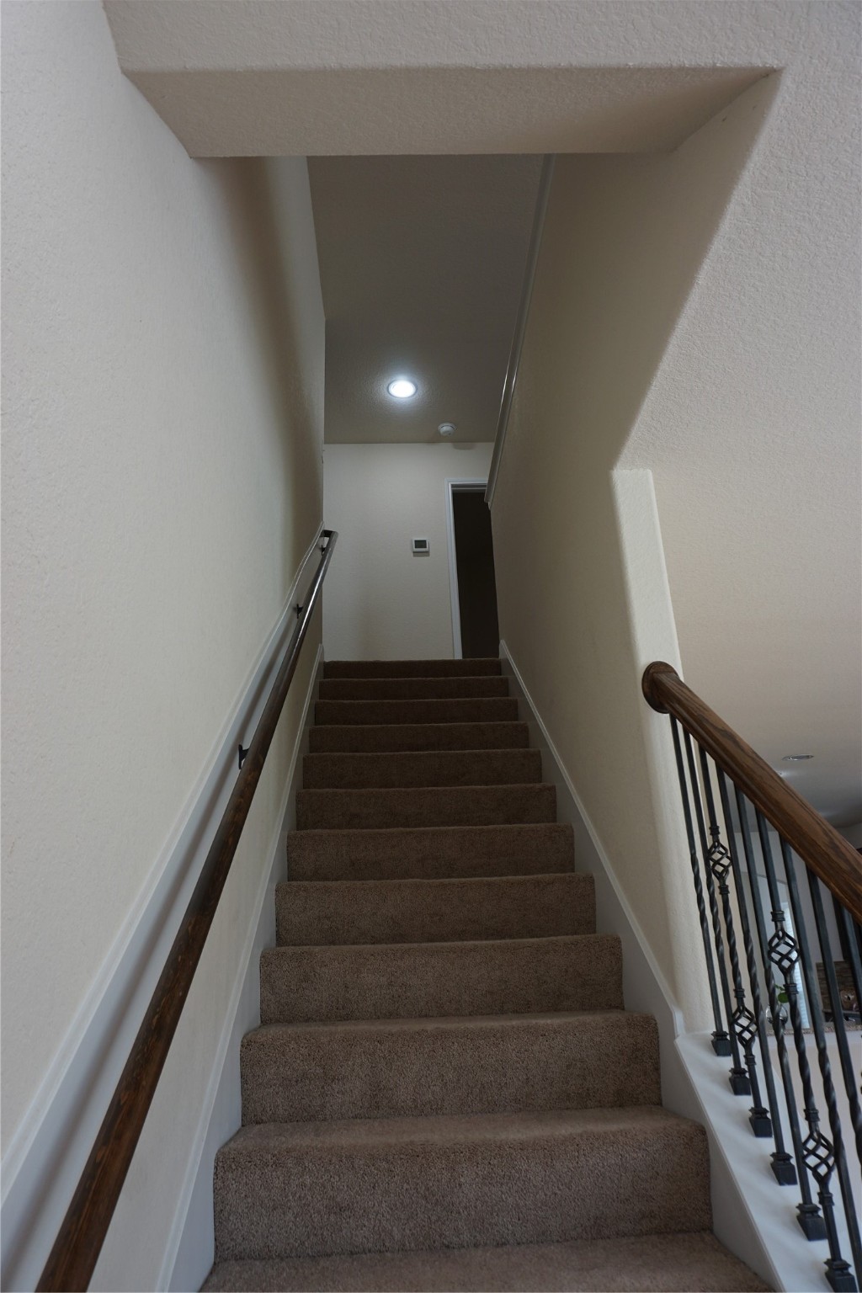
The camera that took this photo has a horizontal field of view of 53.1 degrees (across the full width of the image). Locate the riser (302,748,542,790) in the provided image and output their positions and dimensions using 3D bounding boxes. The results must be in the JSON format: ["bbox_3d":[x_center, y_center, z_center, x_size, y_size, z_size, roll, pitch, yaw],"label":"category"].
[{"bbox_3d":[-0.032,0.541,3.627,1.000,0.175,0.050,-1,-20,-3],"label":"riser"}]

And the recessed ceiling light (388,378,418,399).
[{"bbox_3d":[-0.211,-1.915,6.414,0.215,0.040,0.215,-1,-20,-3],"label":"recessed ceiling light"}]

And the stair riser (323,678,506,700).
[{"bbox_3d":[-0.079,0.268,4.507,0.985,0.180,0.070,-1,-20,-3],"label":"stair riser"}]

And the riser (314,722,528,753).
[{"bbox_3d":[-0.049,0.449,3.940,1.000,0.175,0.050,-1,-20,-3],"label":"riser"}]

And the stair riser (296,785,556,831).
[{"bbox_3d":[-0.013,0.633,3.274,0.985,0.180,0.070,-1,-20,-3],"label":"stair riser"}]

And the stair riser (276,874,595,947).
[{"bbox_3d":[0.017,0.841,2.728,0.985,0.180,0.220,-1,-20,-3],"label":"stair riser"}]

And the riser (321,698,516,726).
[{"bbox_3d":[-0.062,0.359,4.199,0.985,0.180,0.070,-1,-20,-3],"label":"riser"}]

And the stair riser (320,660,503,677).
[{"bbox_3d":[-0.095,0.176,4.815,0.985,0.180,0.070,-1,-20,-3],"label":"stair riser"}]

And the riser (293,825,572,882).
[{"bbox_3d":[0.003,0.724,2.966,0.985,0.180,0.070,-1,-20,-3],"label":"riser"}]

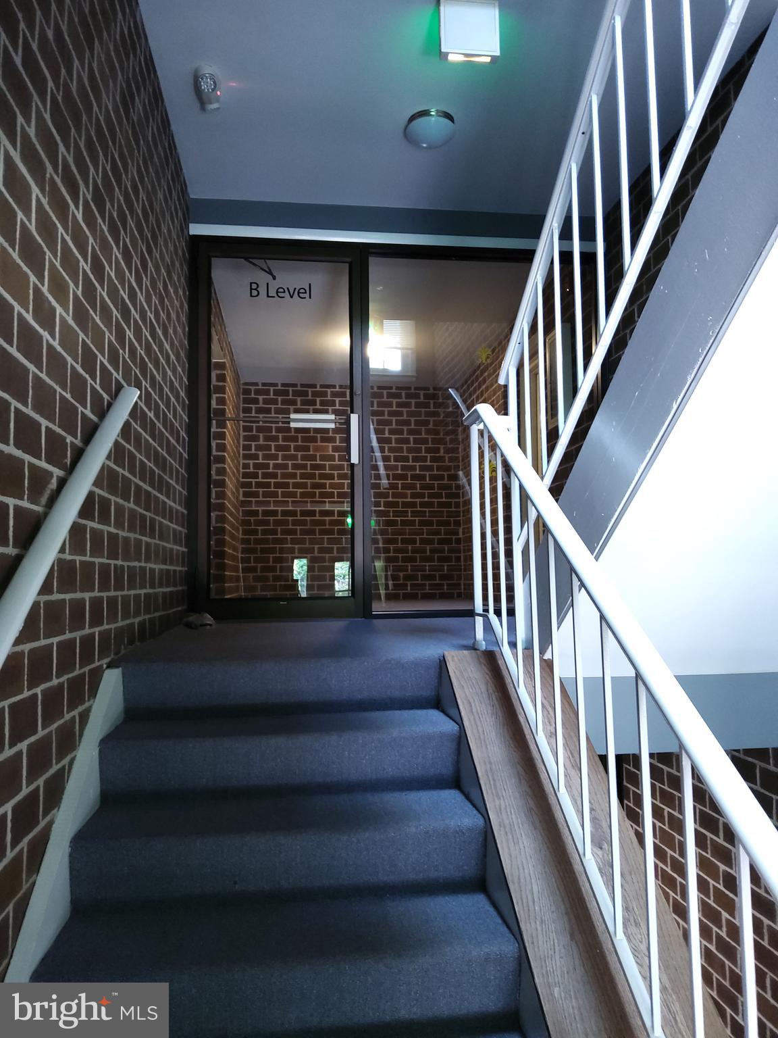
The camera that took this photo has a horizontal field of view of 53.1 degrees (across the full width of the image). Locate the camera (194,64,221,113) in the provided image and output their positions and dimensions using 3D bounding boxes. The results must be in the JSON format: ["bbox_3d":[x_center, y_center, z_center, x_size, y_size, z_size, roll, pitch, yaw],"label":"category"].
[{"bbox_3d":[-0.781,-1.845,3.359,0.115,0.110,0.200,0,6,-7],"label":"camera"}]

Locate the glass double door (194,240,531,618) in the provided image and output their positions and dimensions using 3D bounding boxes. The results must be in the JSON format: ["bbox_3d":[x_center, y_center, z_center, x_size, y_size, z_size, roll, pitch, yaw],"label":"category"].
[{"bbox_3d":[0.047,-0.511,4.467,2.258,2.134,0.100,0,-4,-7],"label":"glass double door"}]

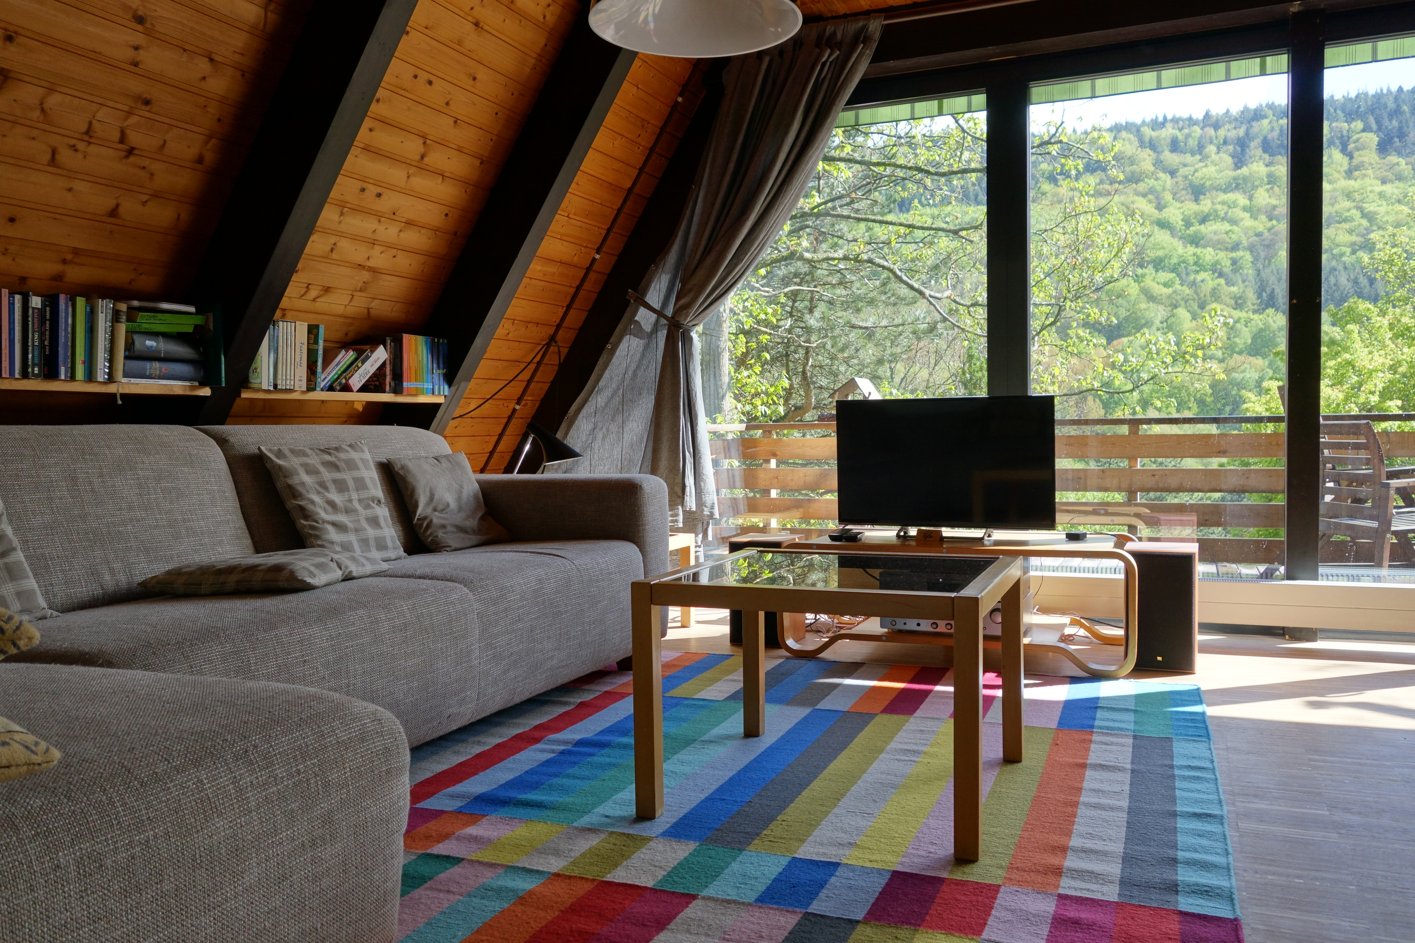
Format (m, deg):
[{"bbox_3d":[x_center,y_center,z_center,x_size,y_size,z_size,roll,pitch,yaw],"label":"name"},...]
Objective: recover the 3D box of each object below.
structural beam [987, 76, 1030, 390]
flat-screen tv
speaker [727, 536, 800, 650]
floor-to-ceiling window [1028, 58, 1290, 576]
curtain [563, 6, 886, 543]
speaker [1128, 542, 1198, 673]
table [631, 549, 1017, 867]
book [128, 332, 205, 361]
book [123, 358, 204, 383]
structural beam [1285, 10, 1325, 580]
[{"bbox_3d":[1.168,-0.472,4.248,0.156,2.030,0.100,0,3,22],"label":"structural beam"},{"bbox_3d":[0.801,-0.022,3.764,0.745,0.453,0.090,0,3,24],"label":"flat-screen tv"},{"bbox_3d":[0.222,0.425,3.979,0.196,0.369,0.263,0,3,22],"label":"speaker"},{"bbox_3d":[1.641,-0.521,4.049,0.883,1.895,0.080,0,3,22],"label":"floor-to-ceiling window"},{"bbox_3d":[-0.053,-0.706,4.471,1.562,1.998,0.160,0,3,22],"label":"curtain"},{"bbox_3d":[1.444,0.425,3.510,0.202,0.370,0.259,0,3,22],"label":"speaker"},{"bbox_3d":[0.293,0.442,2.371,0.673,0.473,0.664,0,3,21],"label":"table"},{"bbox_3d":[-1.406,-0.308,2.755,0.155,0.060,0.218,0,3,22],"label":"book"},{"bbox_3d":[-1.414,-0.248,2.748,0.165,0.047,0.239,0,3,22],"label":"book"},{"bbox_3d":[2.067,-0.488,3.822,0.101,2.149,0.120,0,3,22],"label":"structural beam"}]

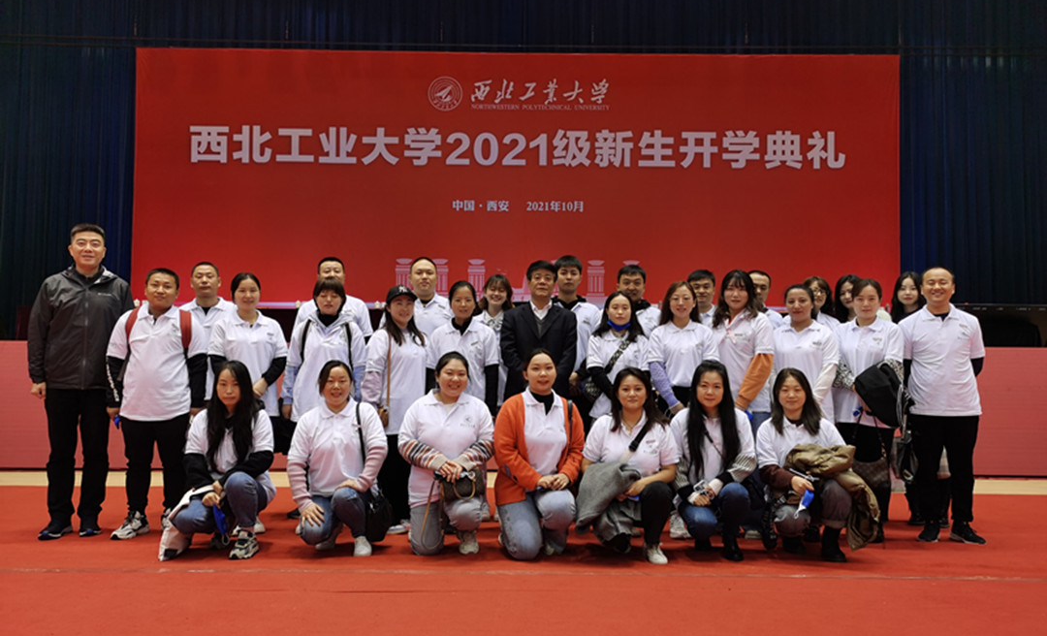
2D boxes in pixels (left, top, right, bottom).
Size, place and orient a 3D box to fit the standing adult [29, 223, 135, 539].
[{"bbox_3d":[-2.681,0.374,4.970,0.580,1.870,0.340,1,-1,-15],"label":"standing adult"}]

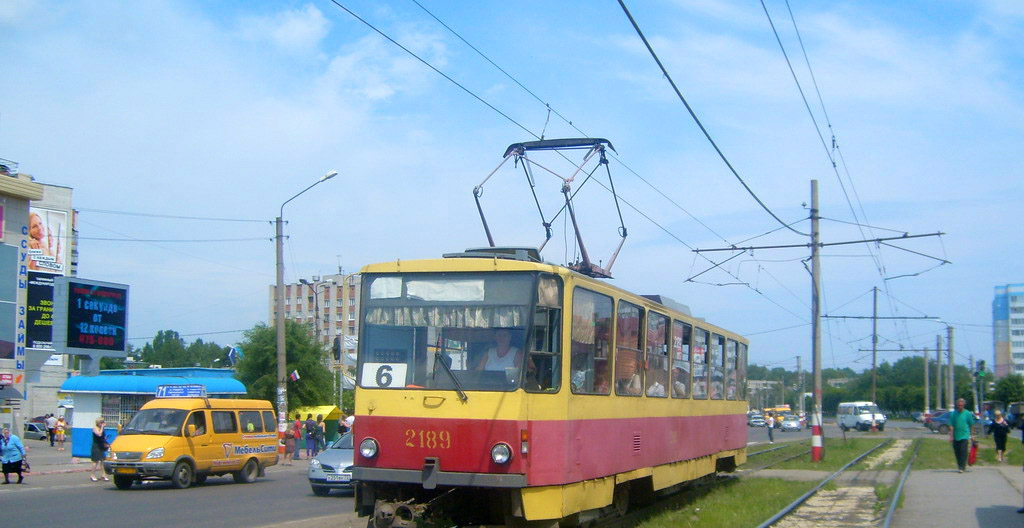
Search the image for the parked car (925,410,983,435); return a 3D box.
[{"bbox_3d":[29.258,10.410,68.000,4.300,1.450,1.700,-1,-8,11],"label":"parked car"}]

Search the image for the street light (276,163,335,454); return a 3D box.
[{"bbox_3d":[-7.632,1.817,39.160,2.350,10.800,0.500,-3,-8,22],"label":"street light"}]

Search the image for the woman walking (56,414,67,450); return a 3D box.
[{"bbox_3d":[-21.015,7.884,48.300,0.500,1.650,0.360,3,-8,-17],"label":"woman walking"}]

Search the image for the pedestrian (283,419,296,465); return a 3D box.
[{"bbox_3d":[-7.951,6.397,37.000,0.500,1.630,0.380,-2,-8,18],"label":"pedestrian"}]

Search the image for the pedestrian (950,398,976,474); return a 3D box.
[{"bbox_3d":[10.593,4.030,24.400,0.580,1.760,0.400,-3,-9,22],"label":"pedestrian"}]

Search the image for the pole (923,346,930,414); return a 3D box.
[{"bbox_3d":[46.494,13.612,116.000,0.300,8.700,0.300,-2,-8,22],"label":"pole"}]

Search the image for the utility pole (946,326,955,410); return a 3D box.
[{"bbox_3d":[37.354,9.746,88.581,0.380,8.600,0.380,-3,-8,22],"label":"utility pole"}]

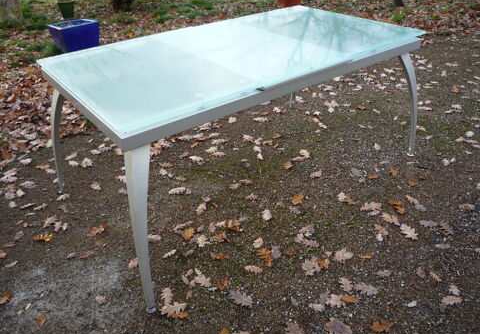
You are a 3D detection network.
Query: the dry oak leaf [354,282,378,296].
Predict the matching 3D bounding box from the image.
[{"bbox_3d":[0.530,0.511,1.745,0.096,0.020,0.060,12,34,19],"label":"dry oak leaf"}]

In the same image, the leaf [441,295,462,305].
[{"bbox_3d":[0.856,0.541,1.686,0.090,0.025,0.050,0,32,1],"label":"leaf"}]

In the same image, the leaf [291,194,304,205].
[{"bbox_3d":[0.308,0.172,2.212,0.061,0.020,0.082,5,33,10],"label":"leaf"}]

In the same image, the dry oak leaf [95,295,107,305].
[{"bbox_3d":[-0.558,0.533,1.681,0.053,0.015,0.032,12,35,20],"label":"dry oak leaf"}]

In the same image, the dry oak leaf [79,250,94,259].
[{"bbox_3d":[-0.701,0.395,1.898,0.063,0.020,0.036,-26,40,-33],"label":"dry oak leaf"}]

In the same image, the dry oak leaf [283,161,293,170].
[{"bbox_3d":[0.297,-0.015,2.571,0.051,0.016,0.090,22,39,31],"label":"dry oak leaf"}]

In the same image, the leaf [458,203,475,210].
[{"bbox_3d":[1.193,0.206,2.197,0.082,0.016,0.044,2,33,5],"label":"leaf"}]

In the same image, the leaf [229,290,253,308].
[{"bbox_3d":[0.003,0.526,1.669,0.114,0.018,0.058,19,38,29],"label":"leaf"}]

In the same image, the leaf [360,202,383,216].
[{"bbox_3d":[0.695,0.212,2.203,0.115,0.020,0.092,-1,32,0],"label":"leaf"}]

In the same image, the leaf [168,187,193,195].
[{"bbox_3d":[-0.339,0.138,2.368,0.130,0.030,0.055,0,32,1],"label":"leaf"}]

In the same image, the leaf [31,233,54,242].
[{"bbox_3d":[-0.971,0.349,2.058,0.108,0.022,0.045,-1,32,0],"label":"leaf"}]

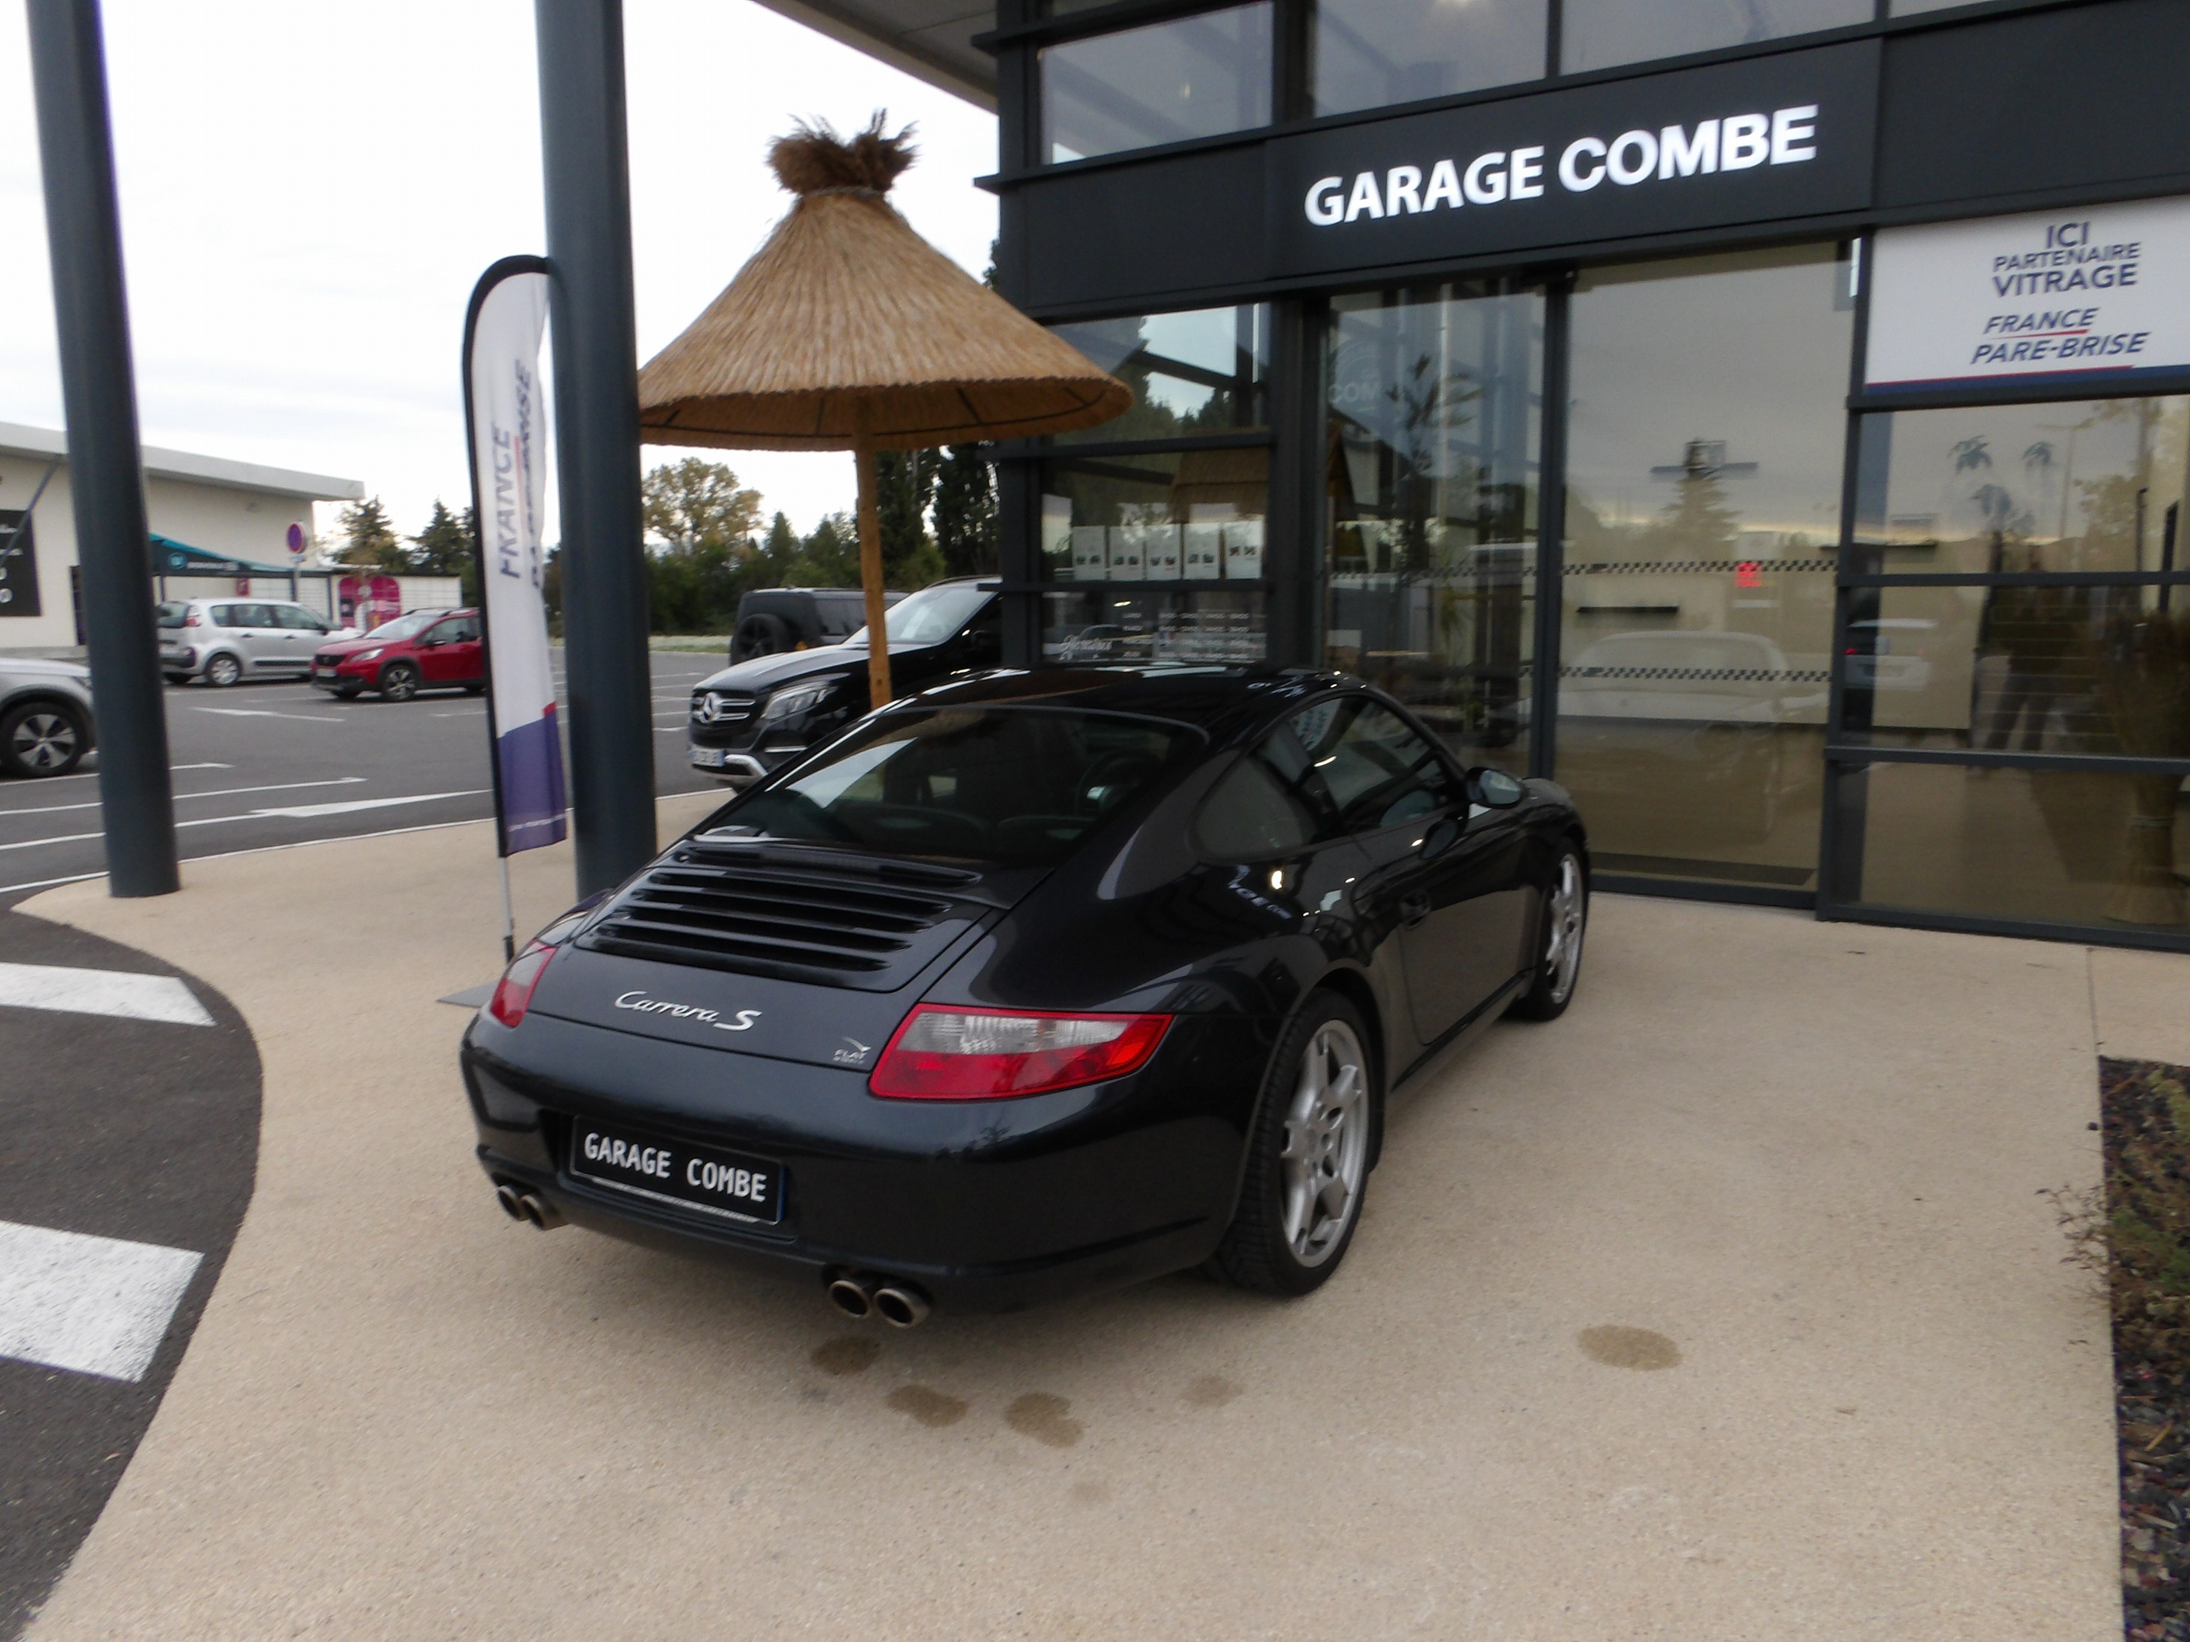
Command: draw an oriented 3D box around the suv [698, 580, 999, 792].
[{"bbox_3d":[-0.933,-1.086,12.280,4.820,1.790,1.970,-7,11,-41],"label":"suv"}]

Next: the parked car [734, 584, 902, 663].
[{"bbox_3d":[-4.268,-3.170,27.264,2.000,1.970,4.950,5,9,31],"label":"parked car"}]

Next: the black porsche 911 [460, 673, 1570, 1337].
[{"bbox_3d":[0.283,0.177,4.584,1.830,1.300,4.430,5,9,30],"label":"black porsche 911"}]

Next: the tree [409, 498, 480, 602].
[{"bbox_3d":[-31.722,-12.155,74.013,4.300,6.830,4.300,0,8,0],"label":"tree"}]

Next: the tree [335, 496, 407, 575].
[{"bbox_3d":[-35.468,-12.225,74.002,4.600,6.990,4.600,0,8,0],"label":"tree"}]

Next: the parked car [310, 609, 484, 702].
[{"bbox_3d":[-11.581,-2.963,26.590,1.780,1.550,4.160,5,9,31],"label":"parked car"}]

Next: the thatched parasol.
[{"bbox_3d":[-1.030,-1.334,6.981,2.500,3.620,2.500,2,9,30],"label":"thatched parasol"}]

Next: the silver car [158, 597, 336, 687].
[{"bbox_3d":[-16.235,-3.531,29.728,1.760,1.650,4.080,5,9,30],"label":"silver car"}]

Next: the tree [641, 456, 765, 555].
[{"bbox_3d":[-23.409,-16.003,88.619,8.000,10.270,8.000,0,8,0],"label":"tree"}]

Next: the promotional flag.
[{"bbox_3d":[-2.184,-0.999,5.860,0.120,2.240,0.520,2,8,14],"label":"promotional flag"}]

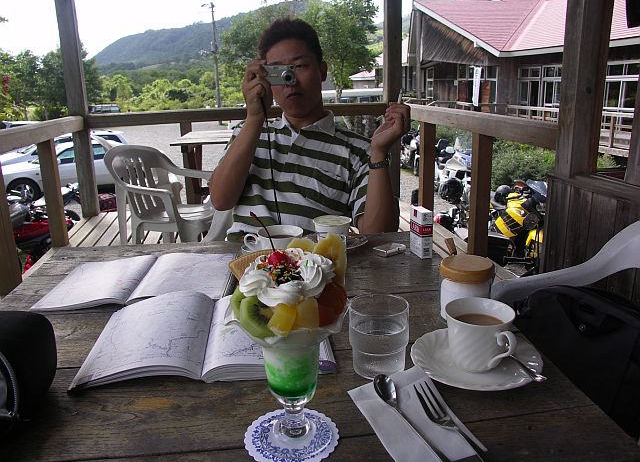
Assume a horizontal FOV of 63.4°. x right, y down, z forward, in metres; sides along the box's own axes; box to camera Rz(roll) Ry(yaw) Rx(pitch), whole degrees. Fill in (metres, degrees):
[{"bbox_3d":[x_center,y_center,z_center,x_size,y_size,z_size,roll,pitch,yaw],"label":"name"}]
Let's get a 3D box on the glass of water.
[{"bbox_3d":[0.073,0.127,0.629,0.071,0.081,0.071,-2,15,0],"label":"glass of water"}]

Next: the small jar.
[{"bbox_3d":[0.214,0.086,0.757,0.076,0.081,0.076,-1,15,0],"label":"small jar"}]

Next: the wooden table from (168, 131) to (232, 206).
[{"bbox_3d":[-0.457,-0.280,3.423,0.820,0.700,0.797,-3,16,-7],"label":"wooden table"}]

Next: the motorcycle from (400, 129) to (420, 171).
[{"bbox_3d":[2.556,-2.319,14.961,0.850,1.250,2.250,-4,15,-11],"label":"motorcycle"}]

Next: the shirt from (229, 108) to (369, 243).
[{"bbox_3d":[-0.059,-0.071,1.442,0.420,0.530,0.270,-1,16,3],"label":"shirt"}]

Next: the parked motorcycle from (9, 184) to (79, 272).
[{"bbox_3d":[-4.343,-0.068,7.793,0.750,1.150,2.100,5,17,24],"label":"parked motorcycle"}]

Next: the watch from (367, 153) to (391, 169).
[{"bbox_3d":[0.148,-0.173,1.278,0.058,0.040,0.060,3,15,17],"label":"watch"}]

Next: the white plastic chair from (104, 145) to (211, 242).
[{"bbox_3d":[-0.657,-0.054,2.647,0.560,0.770,0.550,12,20,40],"label":"white plastic chair"}]

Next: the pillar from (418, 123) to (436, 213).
[{"bbox_3d":[0.815,-0.447,3.950,0.090,0.750,0.090,-4,16,-8],"label":"pillar"}]

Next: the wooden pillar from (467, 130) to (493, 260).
[{"bbox_3d":[1.014,-0.214,3.256,0.093,0.770,0.093,-3,15,-7],"label":"wooden pillar"}]

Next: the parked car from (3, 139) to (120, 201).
[{"bbox_3d":[-6.030,-1.657,13.176,4.300,1.430,1.700,-7,16,-19],"label":"parked car"}]

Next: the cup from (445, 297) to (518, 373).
[{"bbox_3d":[0.190,0.126,0.597,0.096,0.068,0.077,11,19,40],"label":"cup"}]

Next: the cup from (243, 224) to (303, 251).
[{"bbox_3d":[-0.084,0.032,0.973,0.108,0.062,0.085,-6,16,-14],"label":"cup"}]

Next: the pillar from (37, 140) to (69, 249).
[{"bbox_3d":[-1.846,-0.255,3.552,0.090,0.750,0.090,-4,16,-8],"label":"pillar"}]

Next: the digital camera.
[{"bbox_3d":[-0.101,-0.387,1.280,0.090,0.053,0.036,-3,16,-3],"label":"digital camera"}]

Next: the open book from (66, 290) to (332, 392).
[{"bbox_3d":[-0.144,0.131,0.699,0.305,0.035,0.215,-2,15,-5],"label":"open book"}]

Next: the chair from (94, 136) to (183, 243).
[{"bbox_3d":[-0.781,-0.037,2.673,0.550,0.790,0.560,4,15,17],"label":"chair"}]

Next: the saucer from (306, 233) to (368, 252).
[{"bbox_3d":[0.034,0.026,1.123,0.137,0.019,0.137,-1,15,0],"label":"saucer"}]

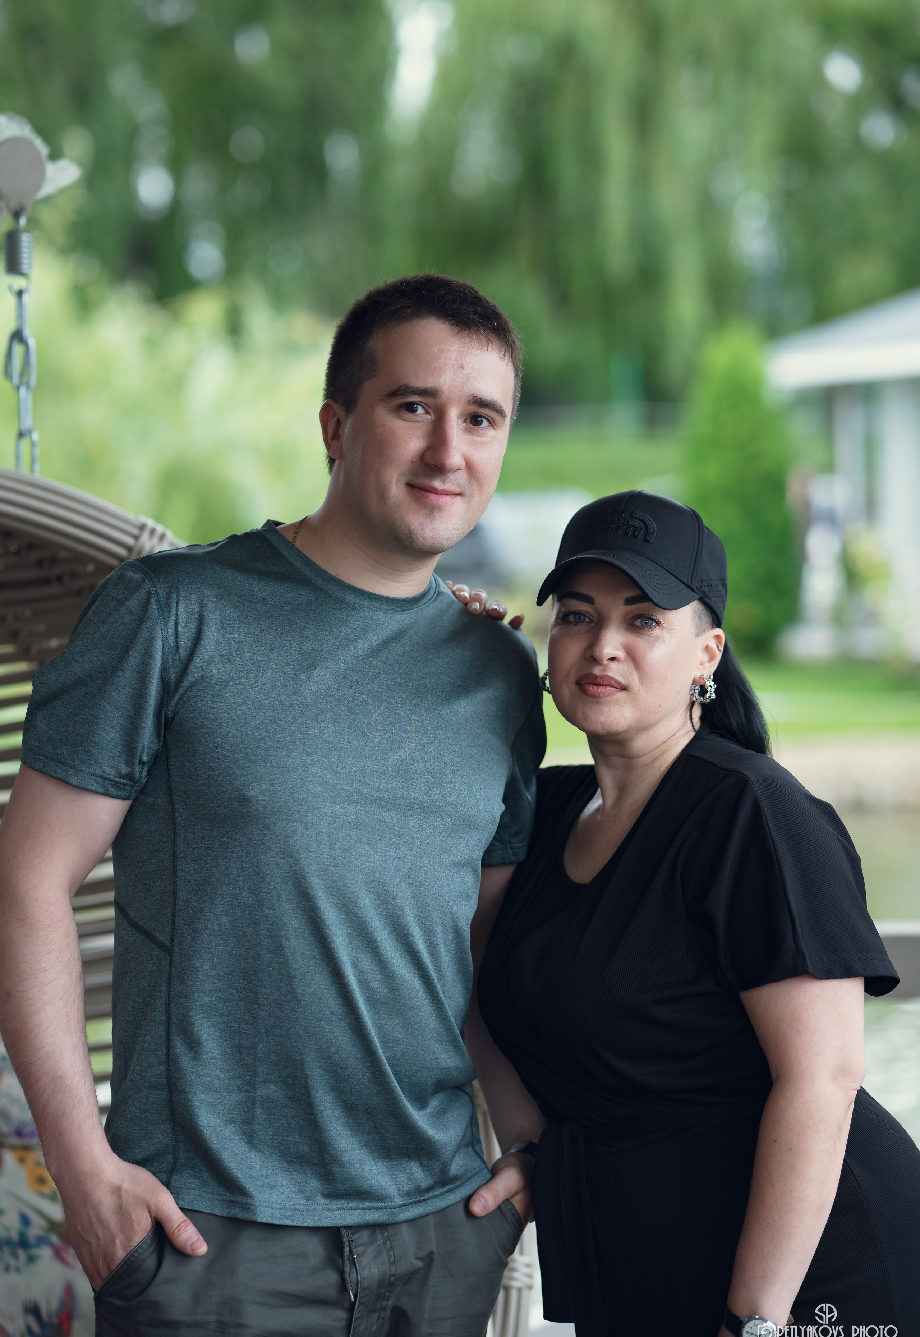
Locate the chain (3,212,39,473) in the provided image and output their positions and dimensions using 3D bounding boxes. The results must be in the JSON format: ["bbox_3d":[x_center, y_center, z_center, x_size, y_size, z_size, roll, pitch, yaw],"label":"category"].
[{"bbox_3d":[-0.432,-0.315,3.200,0.034,0.265,0.032,0,3,0],"label":"chain"}]

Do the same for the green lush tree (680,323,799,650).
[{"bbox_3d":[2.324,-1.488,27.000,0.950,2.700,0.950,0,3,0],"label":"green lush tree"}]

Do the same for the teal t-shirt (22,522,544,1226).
[{"bbox_3d":[-0.156,0.178,2.870,0.490,0.615,0.280,2,3,-26],"label":"teal t-shirt"}]

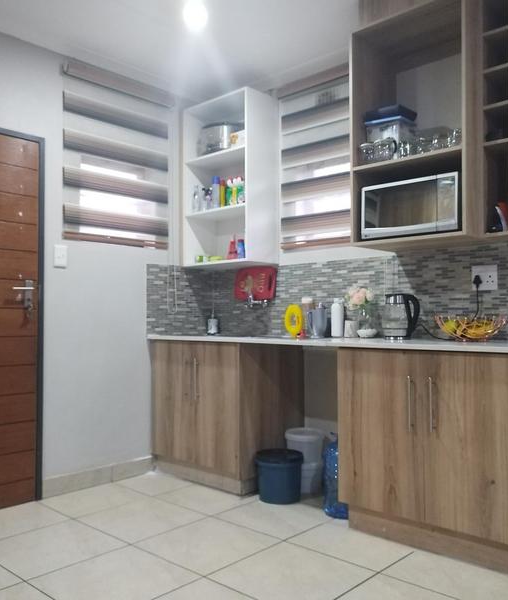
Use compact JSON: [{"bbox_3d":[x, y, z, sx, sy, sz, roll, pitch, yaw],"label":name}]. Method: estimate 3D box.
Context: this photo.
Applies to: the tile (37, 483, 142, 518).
[{"bbox_3d":[-0.912,1.136,3.414,0.425,0.010,0.500,-1,-1,43],"label":"tile"}]

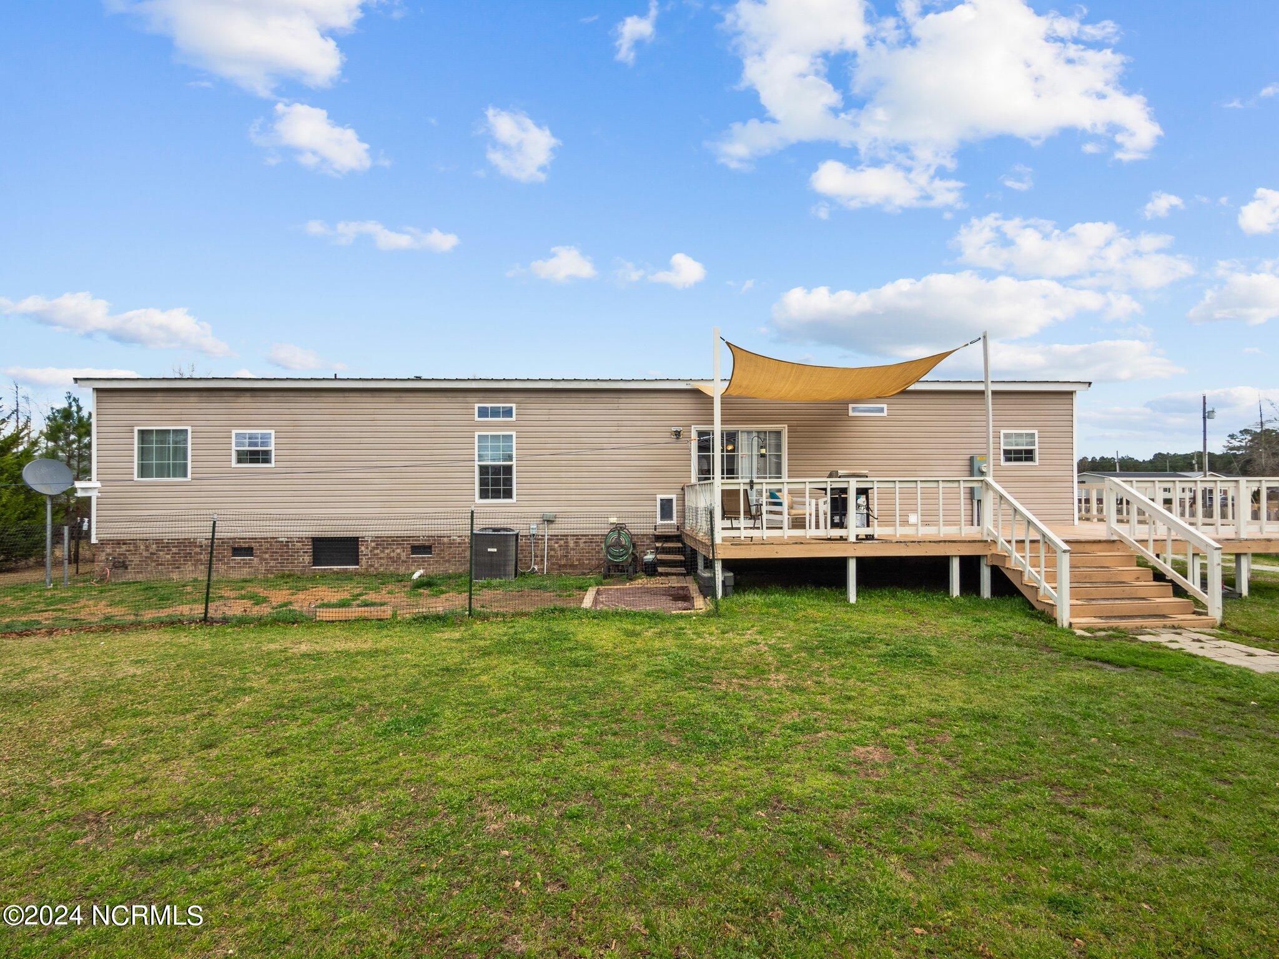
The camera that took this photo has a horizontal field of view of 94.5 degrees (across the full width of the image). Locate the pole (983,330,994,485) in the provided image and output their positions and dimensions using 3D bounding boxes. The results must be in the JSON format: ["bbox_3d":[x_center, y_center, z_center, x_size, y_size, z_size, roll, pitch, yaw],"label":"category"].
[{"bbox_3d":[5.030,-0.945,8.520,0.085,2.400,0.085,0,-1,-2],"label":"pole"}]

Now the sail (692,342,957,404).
[{"bbox_3d":[2.930,-1.630,10.080,3.500,0.680,3.150,0,-1,-2],"label":"sail"}]

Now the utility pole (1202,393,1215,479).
[{"bbox_3d":[52.000,-3.000,54.000,0.750,9.600,0.450,-1,-2,44],"label":"utility pole"}]

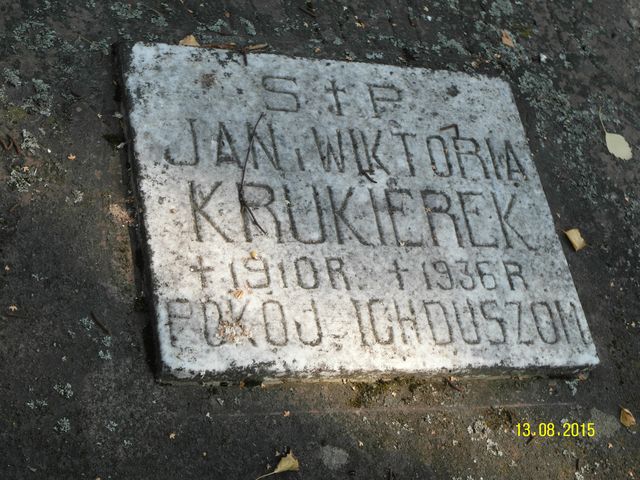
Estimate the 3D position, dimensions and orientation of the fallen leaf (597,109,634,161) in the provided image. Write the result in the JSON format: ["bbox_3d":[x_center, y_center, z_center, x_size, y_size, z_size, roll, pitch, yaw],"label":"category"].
[{"bbox_3d":[0.395,-0.143,1.656,0.038,0.010,0.087,-16,65,-31],"label":"fallen leaf"}]

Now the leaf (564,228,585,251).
[{"bbox_3d":[0.320,-0.002,1.528,0.025,0.010,0.027,-31,74,-36],"label":"leaf"}]

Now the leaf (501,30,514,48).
[{"bbox_3d":[0.258,-0.277,1.689,0.018,0.010,0.032,-17,66,-31],"label":"leaf"}]

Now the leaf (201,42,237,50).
[{"bbox_3d":[-0.122,-0.234,1.480,0.049,0.010,0.016,-6,61,-26],"label":"leaf"}]

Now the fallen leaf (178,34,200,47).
[{"bbox_3d":[-0.158,-0.239,1.467,0.025,0.014,0.020,-4,60,-25],"label":"fallen leaf"}]

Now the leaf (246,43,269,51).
[{"bbox_3d":[-0.078,-0.237,1.500,0.032,0.010,0.013,-19,67,-32],"label":"leaf"}]

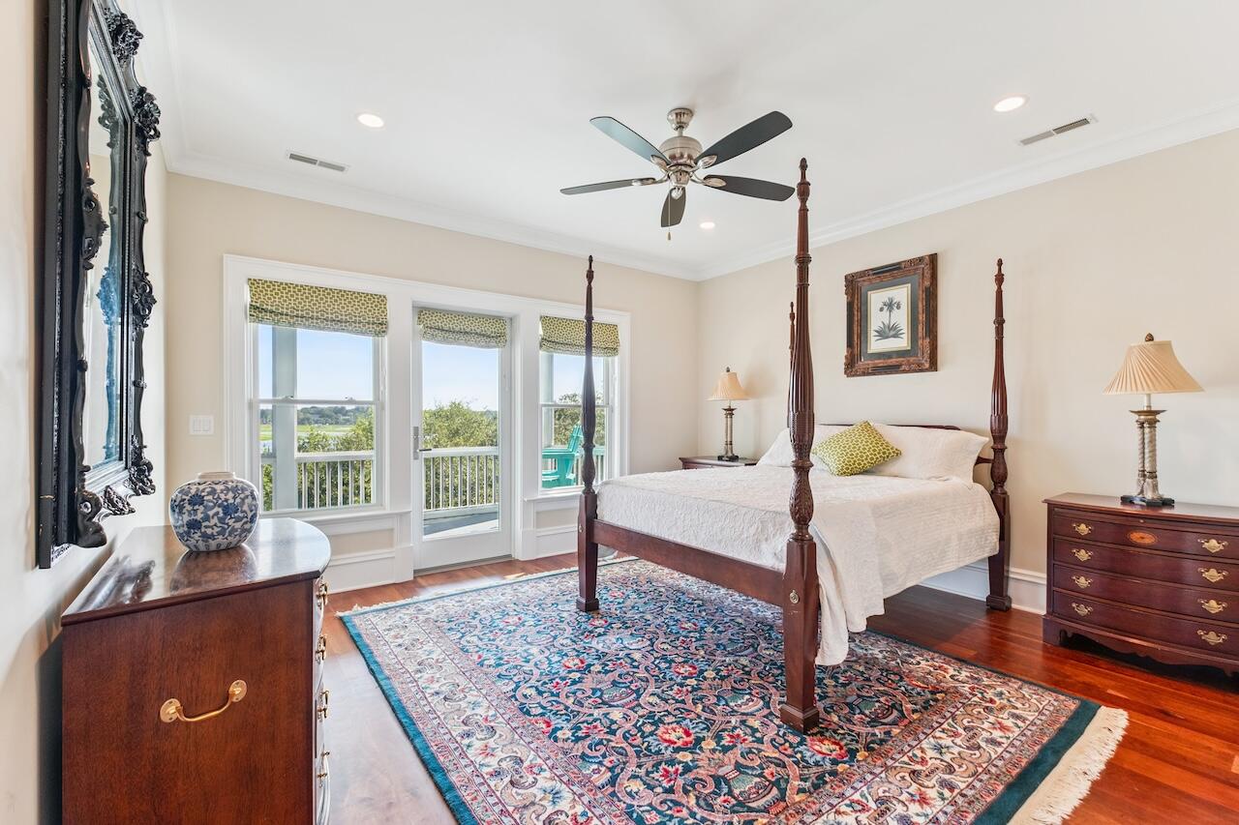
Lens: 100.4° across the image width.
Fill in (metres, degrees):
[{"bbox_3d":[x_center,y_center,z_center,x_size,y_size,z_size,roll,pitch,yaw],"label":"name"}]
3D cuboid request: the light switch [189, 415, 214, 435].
[{"bbox_3d":[-2.522,0.079,3.117,0.115,0.118,0.014,0,0,-36],"label":"light switch"}]

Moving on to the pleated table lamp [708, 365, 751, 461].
[{"bbox_3d":[1.052,0.006,4.960,0.320,0.884,0.320,0,0,-36],"label":"pleated table lamp"}]

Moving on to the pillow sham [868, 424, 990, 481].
[{"bbox_3d":[2.006,0.258,3.472,0.170,0.410,0.760,40,-22,-29],"label":"pillow sham"}]

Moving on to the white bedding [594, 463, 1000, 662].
[{"bbox_3d":[1.085,0.729,3.256,2.040,0.630,1.700,0,0,-36],"label":"white bedding"}]

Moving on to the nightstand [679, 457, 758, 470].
[{"bbox_3d":[1.025,0.853,4.861,0.500,0.790,0.790,0,0,-36],"label":"nightstand"}]

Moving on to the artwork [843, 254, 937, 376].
[{"bbox_3d":[2.046,-0.706,3.909,0.060,0.830,0.640,0,0,-36],"label":"artwork"}]

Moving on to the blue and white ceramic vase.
[{"bbox_3d":[-1.429,0.343,1.821,0.247,0.260,0.247,0,0,-36],"label":"blue and white ceramic vase"}]

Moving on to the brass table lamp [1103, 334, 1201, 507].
[{"bbox_3d":[2.741,0.034,2.671,0.330,0.885,0.330,0,0,-36],"label":"brass table lamp"}]

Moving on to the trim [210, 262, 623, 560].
[{"bbox_3d":[-1.164,0.136,4.106,3.140,2.220,0.120,0,0,-36],"label":"trim"}]

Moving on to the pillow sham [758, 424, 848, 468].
[{"bbox_3d":[1.548,0.264,4.097,0.170,0.410,0.770,40,-22,-29],"label":"pillow sham"}]

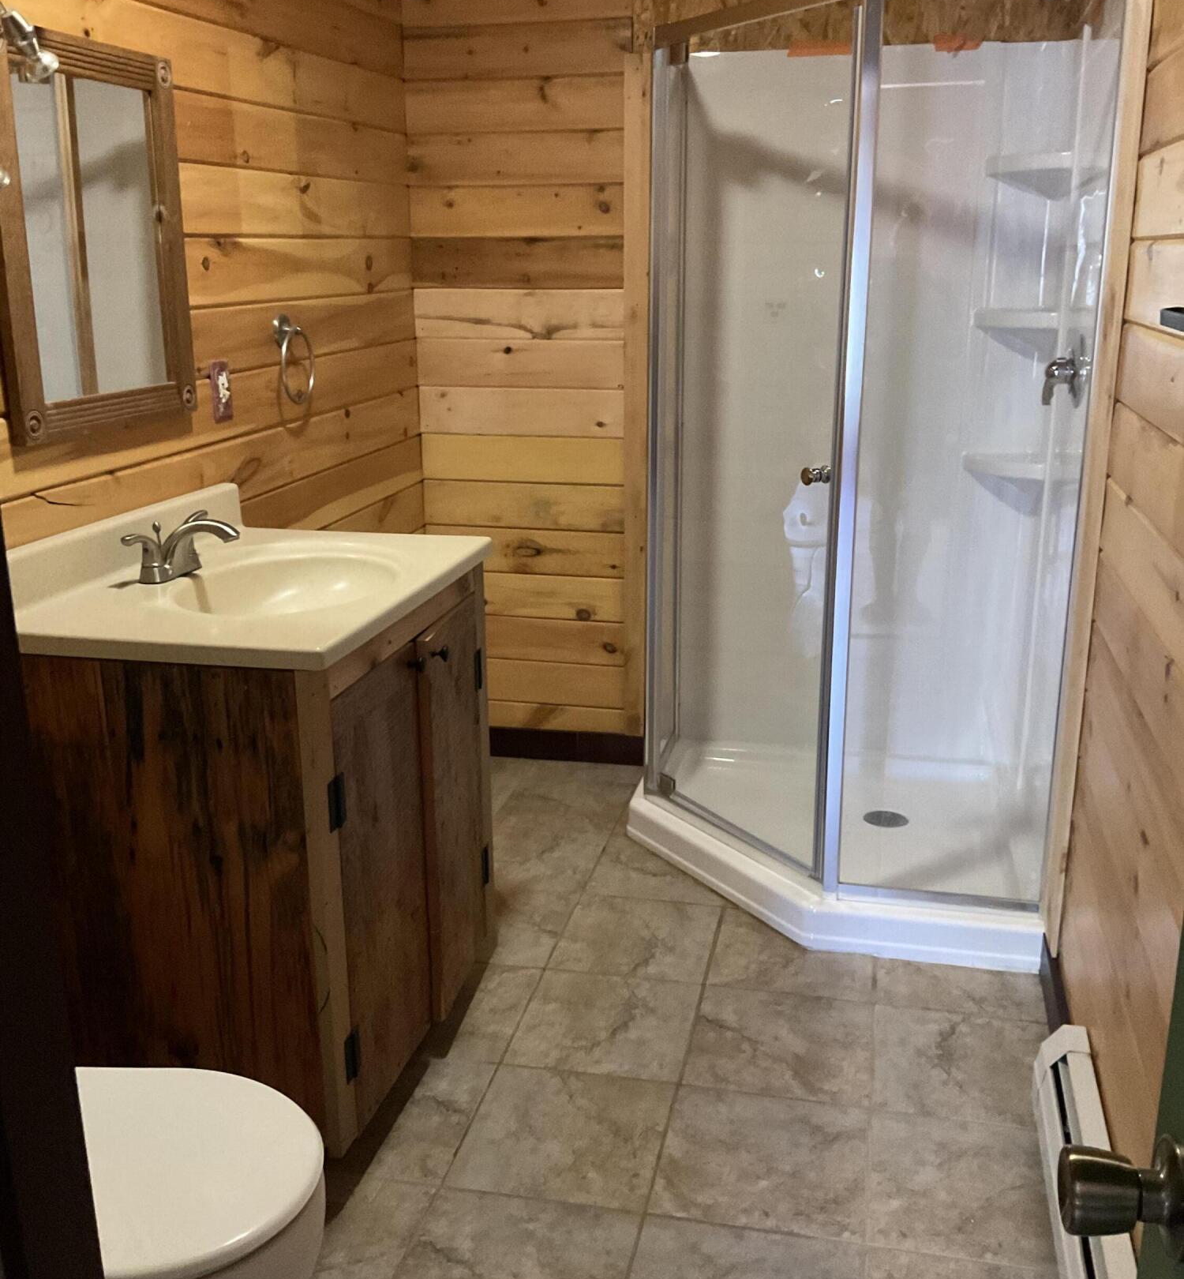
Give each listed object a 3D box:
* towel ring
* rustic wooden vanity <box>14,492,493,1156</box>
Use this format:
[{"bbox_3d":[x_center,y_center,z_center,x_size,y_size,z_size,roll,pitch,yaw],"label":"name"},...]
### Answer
[{"bbox_3d":[-0.644,-0.602,2.847,0.060,0.191,0.157,3,17,13],"label":"towel ring"},{"bbox_3d":[-0.549,0.278,2.414,0.539,0.979,0.794,3,17,13],"label":"rustic wooden vanity"}]

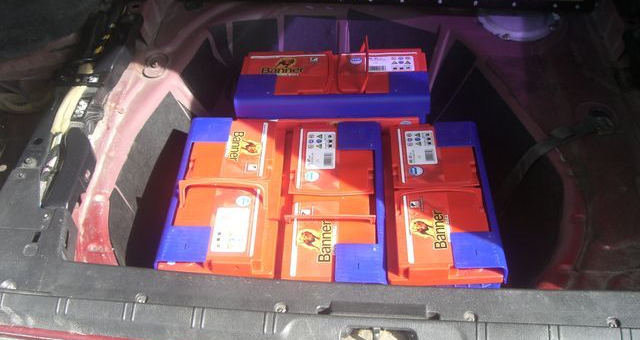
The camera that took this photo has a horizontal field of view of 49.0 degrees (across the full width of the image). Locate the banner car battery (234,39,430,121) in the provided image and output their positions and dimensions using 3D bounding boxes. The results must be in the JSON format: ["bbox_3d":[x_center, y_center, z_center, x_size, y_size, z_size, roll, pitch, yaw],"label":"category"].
[{"bbox_3d":[0.027,-0.126,1.415,0.354,0.210,0.178,0,40,1],"label":"banner car battery"}]

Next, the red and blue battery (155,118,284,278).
[{"bbox_3d":[-0.151,0.091,1.230,0.177,0.193,0.354,0,42,1],"label":"red and blue battery"}]

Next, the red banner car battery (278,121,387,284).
[{"bbox_3d":[0.028,0.104,1.274,0.178,0.190,0.354,0,40,2],"label":"red banner car battery"}]

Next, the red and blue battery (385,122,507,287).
[{"bbox_3d":[0.203,0.102,1.263,0.178,0.190,0.354,1,40,2],"label":"red and blue battery"}]

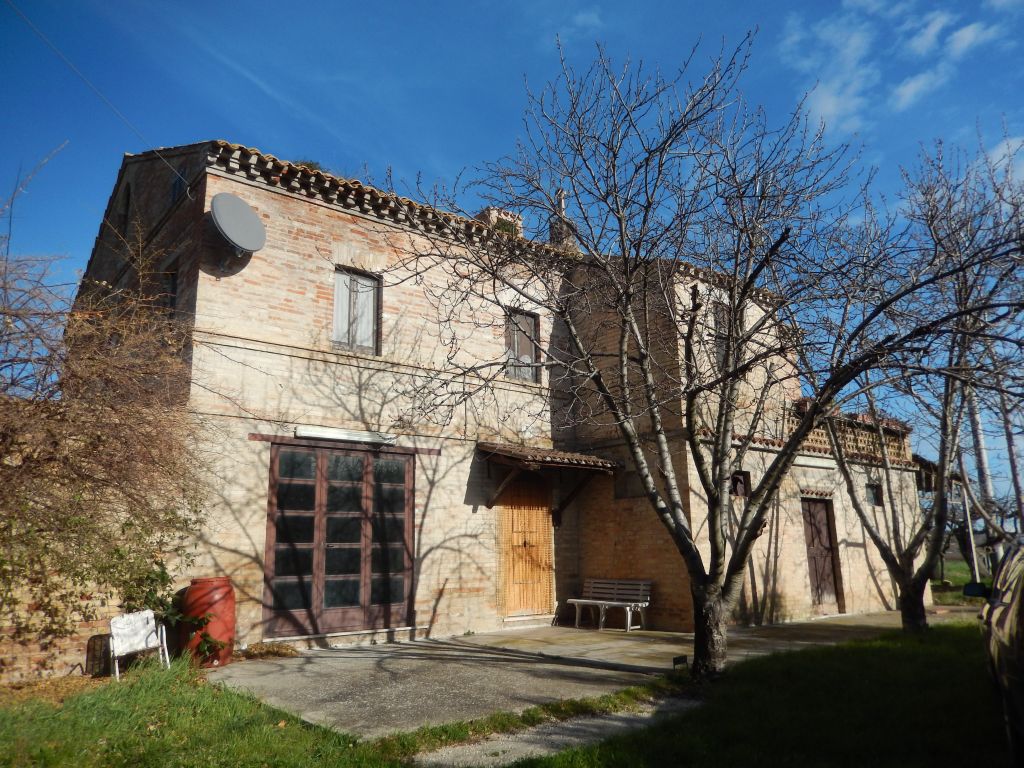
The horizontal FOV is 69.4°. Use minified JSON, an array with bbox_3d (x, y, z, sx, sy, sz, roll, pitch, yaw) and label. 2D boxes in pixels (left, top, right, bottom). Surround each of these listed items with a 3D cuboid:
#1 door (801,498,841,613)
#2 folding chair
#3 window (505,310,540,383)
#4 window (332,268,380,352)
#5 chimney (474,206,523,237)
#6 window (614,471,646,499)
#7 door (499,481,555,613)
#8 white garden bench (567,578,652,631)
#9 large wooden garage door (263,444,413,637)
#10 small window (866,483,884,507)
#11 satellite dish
[{"bbox_3d":[5.803,3.210,13.844,1.070,2.080,0.100,9,-16,-37],"label":"door"},{"bbox_3d":[-4.232,2.934,8.378,0.520,0.670,0.530,-15,-12,43],"label":"folding chair"},{"bbox_3d":[0.167,-0.670,13.343,0.830,1.280,0.120,9,-16,-37],"label":"window"},{"bbox_3d":[-2.401,-1.101,11.386,0.810,1.290,0.120,9,-16,-37],"label":"window"},{"bbox_3d":[-0.256,-3.045,14.573,0.800,0.620,0.600,9,-16,-37],"label":"chimney"},{"bbox_3d":[2.048,1.682,12.451,0.100,0.450,0.720,9,-16,-37],"label":"window"},{"bbox_3d":[0.239,2.742,12.500,1.190,2.190,0.100,9,-16,-37],"label":"door"},{"bbox_3d":[1.577,3.601,12.082,0.560,0.770,1.430,9,-16,-37],"label":"white garden bench"},{"bbox_3d":[-2.397,2.205,10.540,2.260,2.560,0.120,9,-16,-37],"label":"large wooden garage door"},{"bbox_3d":[7.644,2.333,15.520,0.620,0.420,0.100,9,-16,-37],"label":"small window"},{"bbox_3d":[-3.667,-2.166,9.916,0.260,0.870,0.860,-22,-21,27],"label":"satellite dish"}]

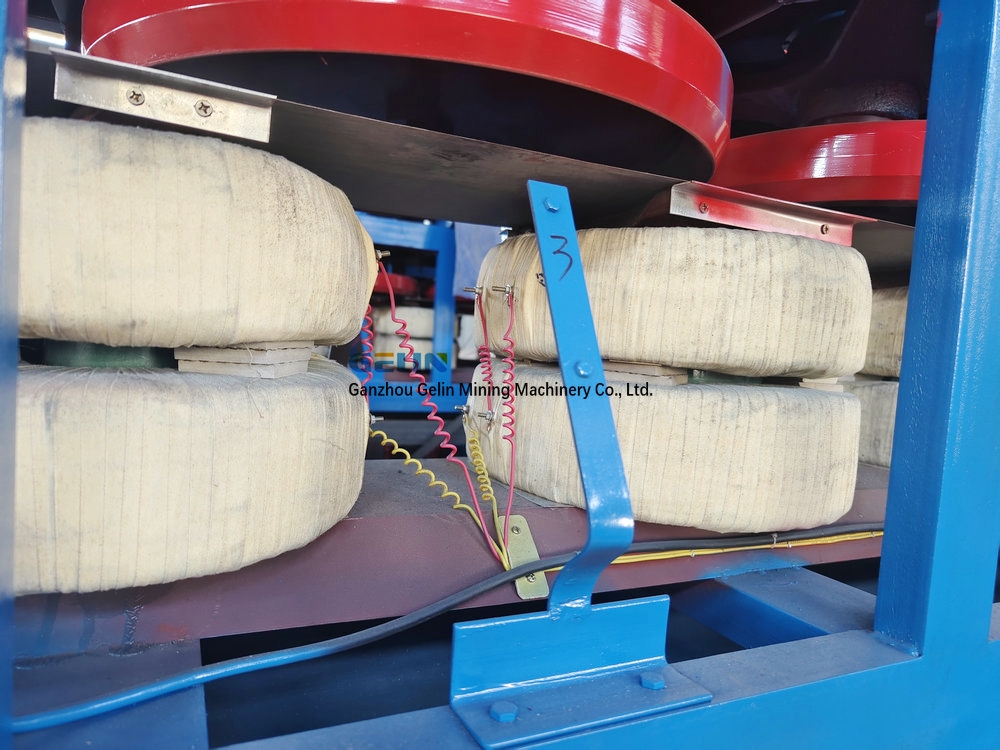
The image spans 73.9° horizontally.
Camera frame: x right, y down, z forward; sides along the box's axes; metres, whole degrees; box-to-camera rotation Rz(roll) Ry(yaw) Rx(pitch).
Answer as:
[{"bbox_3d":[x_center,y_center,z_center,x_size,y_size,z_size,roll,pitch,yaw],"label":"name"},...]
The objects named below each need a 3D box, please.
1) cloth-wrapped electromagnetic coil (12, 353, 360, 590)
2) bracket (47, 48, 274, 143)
[{"bbox_3d":[-0.330,0.045,0.580,0.420,0.125,0.480,2,3,-25],"label":"cloth-wrapped electromagnetic coil"},{"bbox_3d":[-0.264,-0.222,0.534,0.159,0.029,0.029,2,4,-25],"label":"bracket"}]

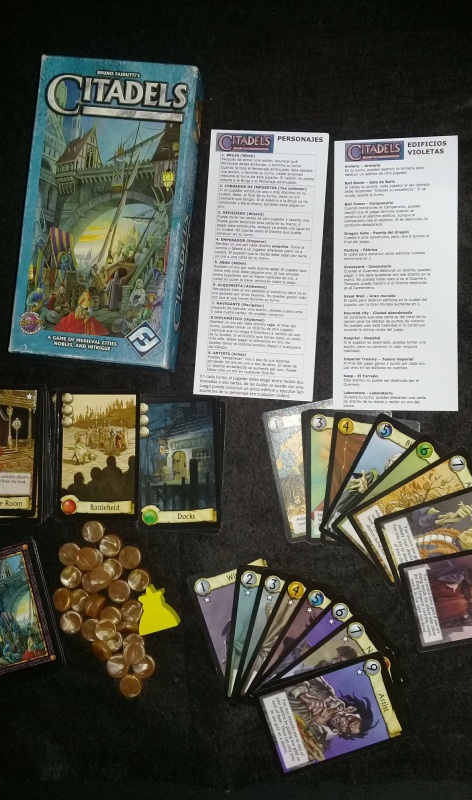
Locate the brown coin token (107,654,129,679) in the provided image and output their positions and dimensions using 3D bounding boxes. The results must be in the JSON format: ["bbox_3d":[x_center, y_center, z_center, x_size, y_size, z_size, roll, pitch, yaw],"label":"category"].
[{"bbox_3d":[-0.080,0.180,0.487,0.015,0.006,0.015,0,87,4],"label":"brown coin token"}]

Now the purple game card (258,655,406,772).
[{"bbox_3d":[0.065,0.208,0.475,0.090,0.001,0.059,-20,86,3],"label":"purple game card"}]

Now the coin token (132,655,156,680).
[{"bbox_3d":[-0.062,0.180,0.486,0.015,0.006,0.015,0,87,4],"label":"coin token"}]

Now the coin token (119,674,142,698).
[{"bbox_3d":[-0.072,0.198,0.494,0.015,0.005,0.015,0,86,7],"label":"coin token"}]

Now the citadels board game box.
[{"bbox_3d":[-0.086,-0.126,0.493,0.106,0.036,0.201,6,89,4],"label":"citadels board game box"}]

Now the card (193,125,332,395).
[{"bbox_3d":[0.018,-0.095,0.503,0.084,0.001,0.188,4,88,3],"label":"card"}]

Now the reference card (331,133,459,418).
[{"bbox_3d":[0.111,-0.088,0.498,0.085,0.001,0.190,0,88,3],"label":"reference card"}]

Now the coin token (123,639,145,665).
[{"bbox_3d":[-0.068,0.170,0.481,0.015,0.006,0.015,0,95,4],"label":"coin token"}]

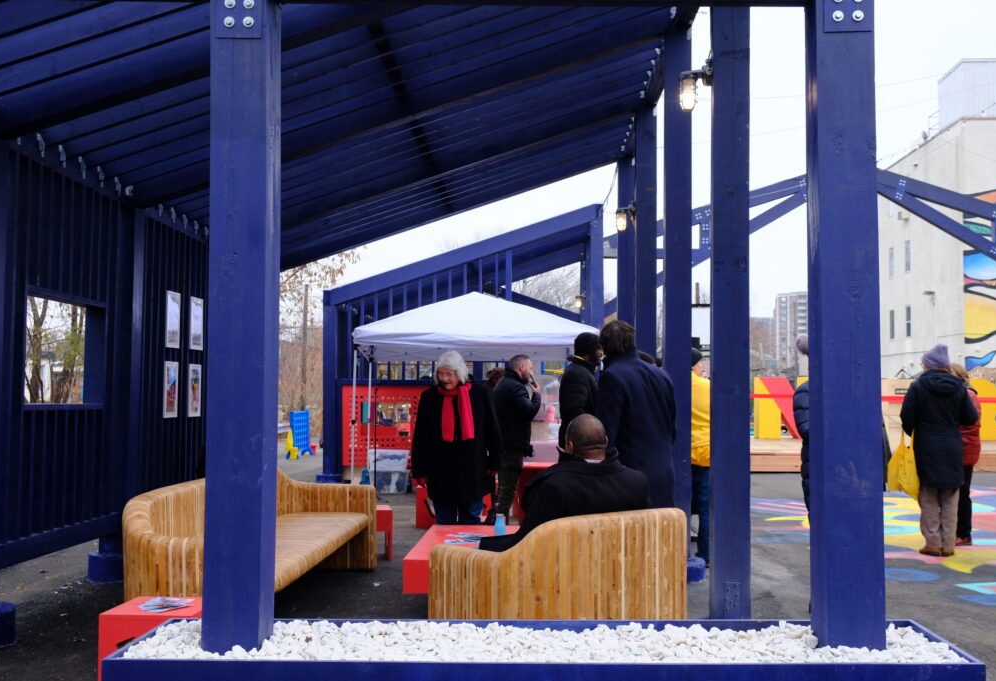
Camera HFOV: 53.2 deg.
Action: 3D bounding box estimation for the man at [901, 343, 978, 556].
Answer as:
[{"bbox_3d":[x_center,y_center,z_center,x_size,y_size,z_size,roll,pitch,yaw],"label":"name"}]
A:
[{"bbox_3d":[3.640,0.901,8.220,0.630,1.730,0.400,2,-4,-20],"label":"man"}]

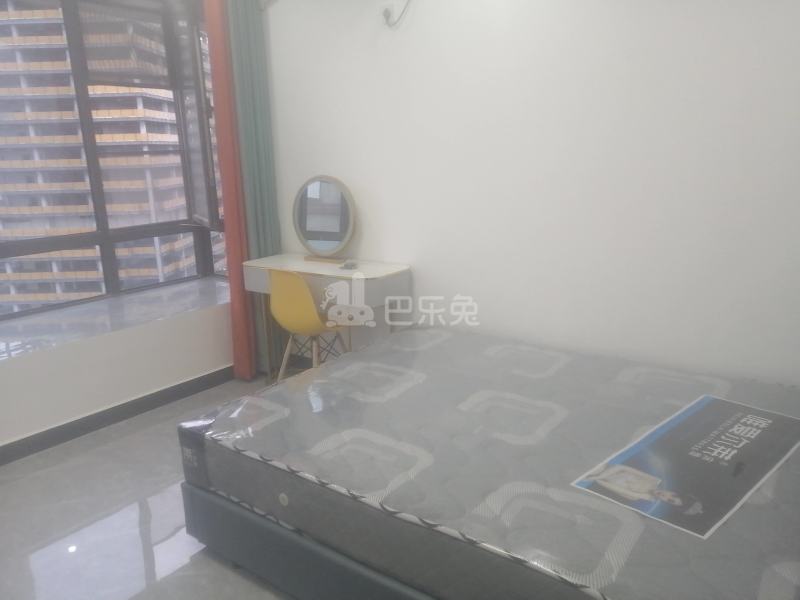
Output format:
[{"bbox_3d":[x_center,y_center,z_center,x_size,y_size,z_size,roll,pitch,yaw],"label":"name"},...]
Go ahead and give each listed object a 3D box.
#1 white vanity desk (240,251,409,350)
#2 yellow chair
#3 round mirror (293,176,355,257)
[{"bbox_3d":[-0.405,0.177,3.591,0.982,0.768,0.398,8,16,36],"label":"white vanity desk"},{"bbox_3d":[-0.486,0.177,3.576,0.438,0.783,0.468,9,17,39],"label":"yellow chair"},{"bbox_3d":[-0.461,-0.500,3.749,0.475,0.485,0.060,8,16,35],"label":"round mirror"}]

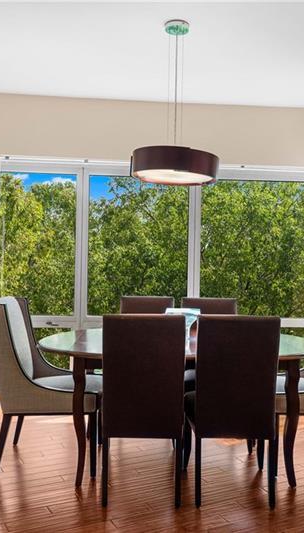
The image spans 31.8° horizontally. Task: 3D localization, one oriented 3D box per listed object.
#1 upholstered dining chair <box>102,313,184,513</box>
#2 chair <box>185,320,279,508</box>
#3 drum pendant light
[{"bbox_3d":[-0.065,0.747,2.970,0.440,1.000,0.640,1,0,-2],"label":"upholstered dining chair"},{"bbox_3d":[0.434,0.740,2.928,0.485,0.985,0.600,1,0,-1],"label":"chair"},{"bbox_3d":[0.157,-1.092,3.560,0.585,1.040,0.585,1,0,0],"label":"drum pendant light"}]

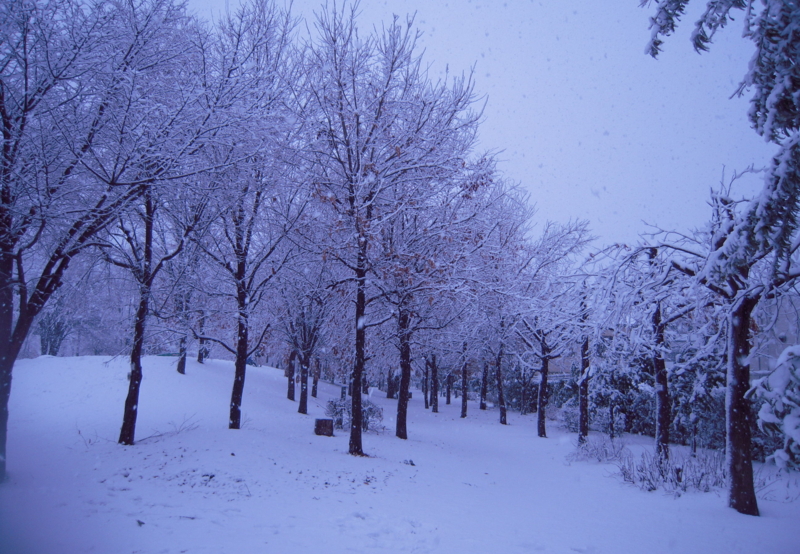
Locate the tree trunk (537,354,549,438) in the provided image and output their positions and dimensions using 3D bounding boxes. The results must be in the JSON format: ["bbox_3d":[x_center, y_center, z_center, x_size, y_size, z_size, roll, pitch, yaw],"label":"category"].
[{"bbox_3d":[3.641,3.028,16.444,0.214,2.057,0.214,2,-8,13],"label":"tree trunk"}]

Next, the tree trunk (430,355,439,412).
[{"bbox_3d":[1.354,4.133,25.220,0.220,2.290,0.220,0,-8,3],"label":"tree trunk"}]

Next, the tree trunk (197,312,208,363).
[{"bbox_3d":[-7.858,2.392,25.649,0.270,2.060,0.270,3,-9,-17],"label":"tree trunk"}]

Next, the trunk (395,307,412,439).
[{"bbox_3d":[0.099,2.338,15.843,0.253,3.198,0.253,2,-9,1],"label":"trunk"}]

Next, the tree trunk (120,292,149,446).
[{"bbox_3d":[-4.658,1.553,11.426,0.251,2.768,0.251,7,-10,-21],"label":"tree trunk"}]

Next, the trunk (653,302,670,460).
[{"bbox_3d":[4.838,1.922,12.063,0.270,2.950,0.270,-2,-9,21],"label":"trunk"}]

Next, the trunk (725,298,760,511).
[{"bbox_3d":[4.042,1.470,7.619,0.340,2.520,0.340,-4,-9,27],"label":"trunk"}]

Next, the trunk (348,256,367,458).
[{"bbox_3d":[-0.790,1.441,12.472,0.270,3.850,0.270,1,-8,-3],"label":"trunk"}]

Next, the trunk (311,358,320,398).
[{"bbox_3d":[-3.186,3.820,24.617,0.246,1.505,0.246,4,-9,-7],"label":"trunk"}]

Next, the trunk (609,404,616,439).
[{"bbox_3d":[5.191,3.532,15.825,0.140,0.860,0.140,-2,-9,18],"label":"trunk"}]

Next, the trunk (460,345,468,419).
[{"bbox_3d":[2.270,3.663,22.689,0.210,2.510,0.210,0,-8,6],"label":"trunk"}]

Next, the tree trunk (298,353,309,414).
[{"bbox_3d":[-2.727,3.041,18.428,0.240,1.714,0.240,1,-9,-8],"label":"tree trunk"}]

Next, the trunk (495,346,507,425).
[{"bbox_3d":[3.149,3.340,20.076,0.250,2.420,0.250,0,-8,9],"label":"trunk"}]

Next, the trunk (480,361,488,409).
[{"bbox_3d":[3.683,4.709,28.120,0.230,2.060,0.230,0,-8,7],"label":"trunk"}]

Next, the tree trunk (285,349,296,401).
[{"bbox_3d":[-3.450,3.134,20.622,0.253,1.638,0.253,2,-9,-9],"label":"tree trunk"}]

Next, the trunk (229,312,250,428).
[{"bbox_3d":[-3.493,1.983,14.001,0.245,2.572,0.245,4,-9,-13],"label":"trunk"}]

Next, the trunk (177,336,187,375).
[{"bbox_3d":[-6.936,2.479,20.590,0.238,1.232,0.238,3,-9,-18],"label":"trunk"}]

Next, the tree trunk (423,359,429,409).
[{"bbox_3d":[1.102,4.506,27.158,0.167,2.070,0.167,-1,-9,2],"label":"tree trunk"}]

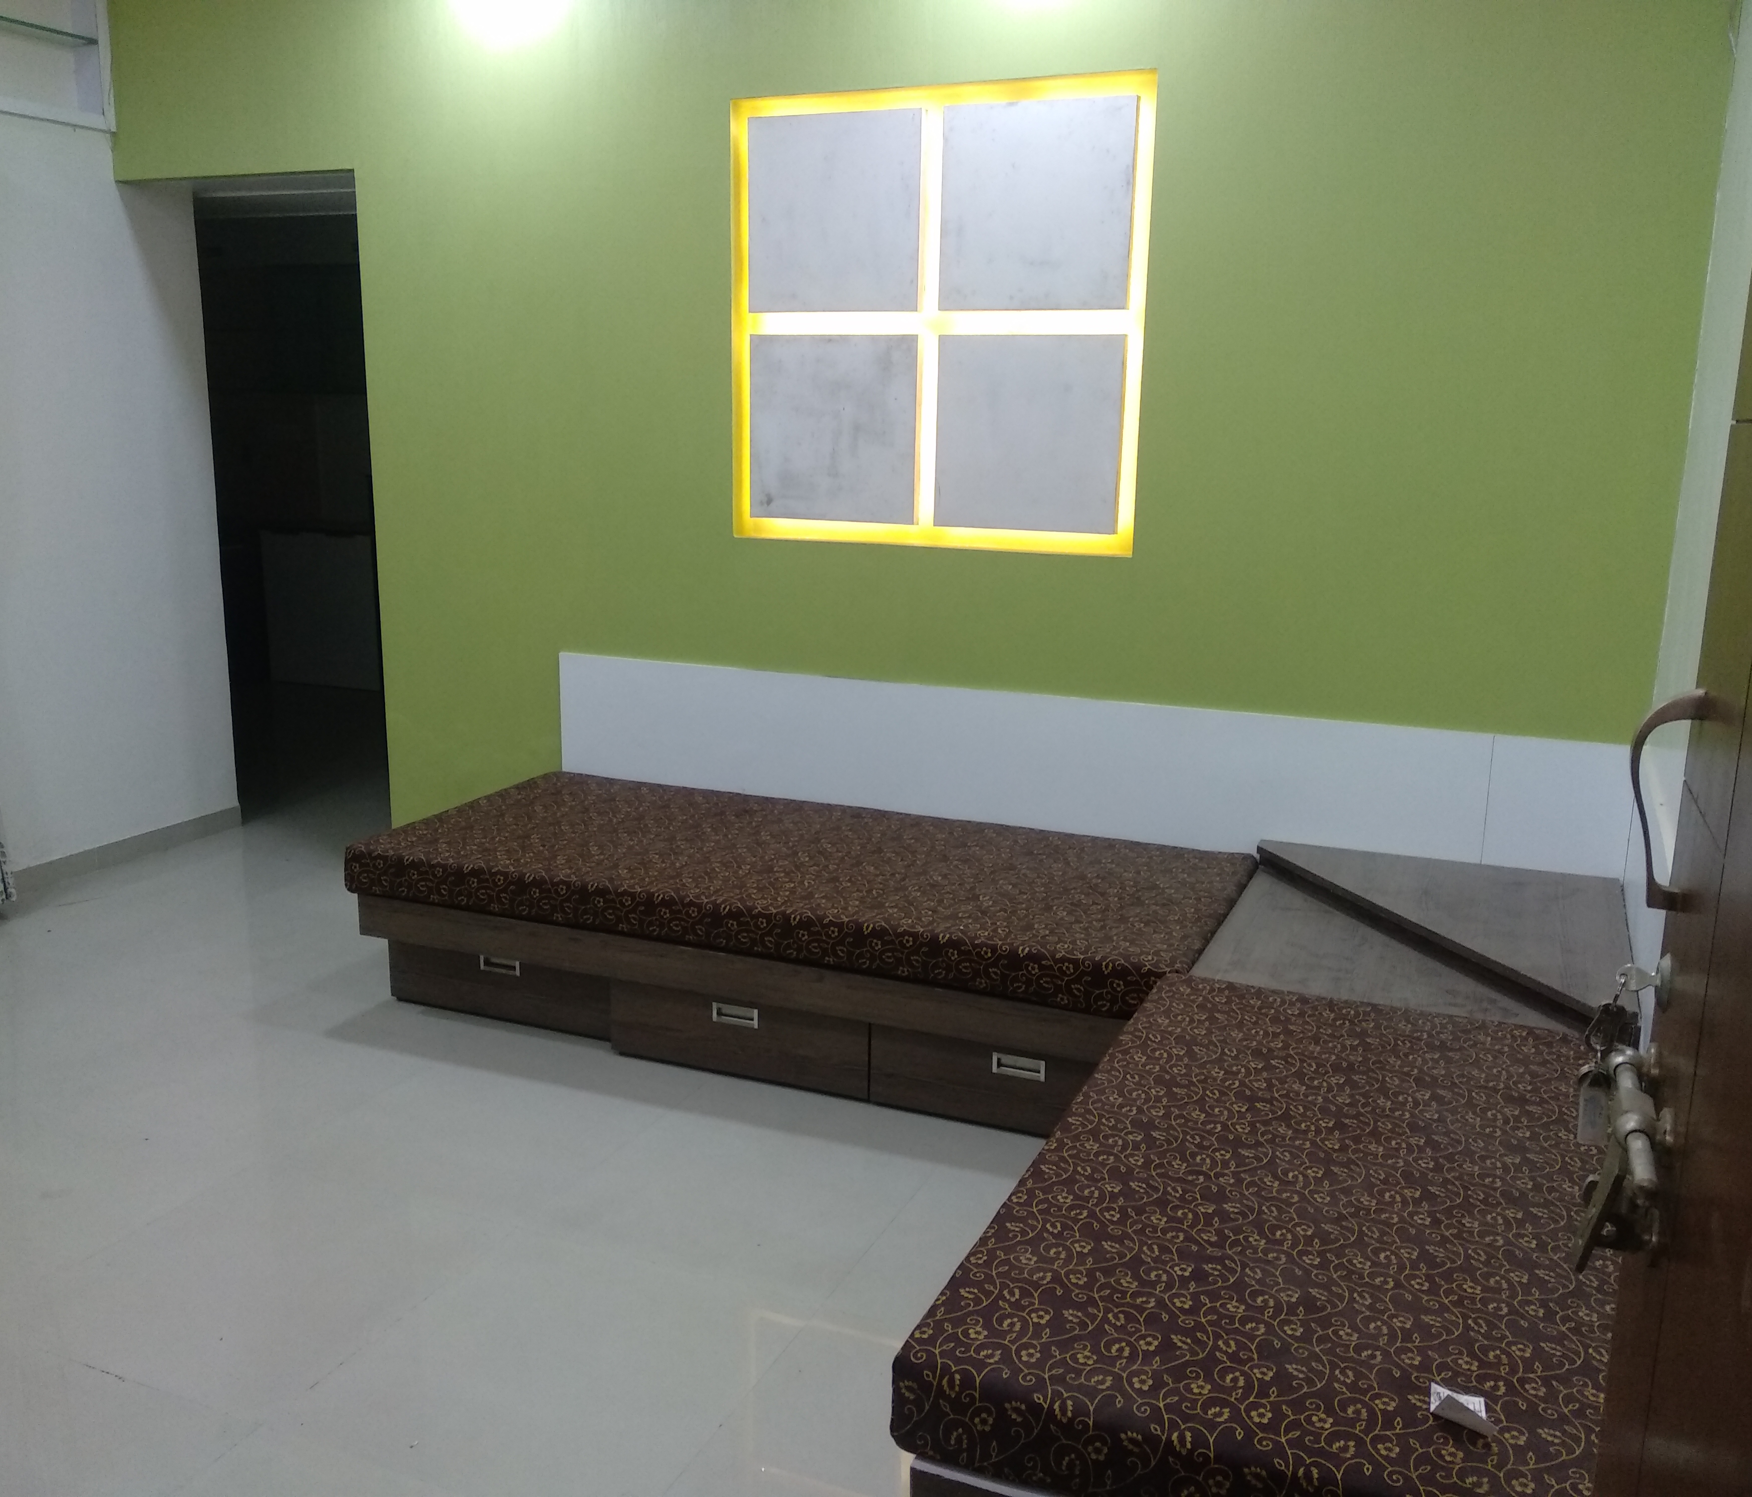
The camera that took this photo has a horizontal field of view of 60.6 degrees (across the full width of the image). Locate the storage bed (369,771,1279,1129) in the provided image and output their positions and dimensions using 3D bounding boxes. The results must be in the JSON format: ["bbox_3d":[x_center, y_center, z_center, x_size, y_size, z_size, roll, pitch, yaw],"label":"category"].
[{"bbox_3d":[-0.179,0.449,3.621,1.990,0.412,0.913,6,13,22],"label":"storage bed"}]

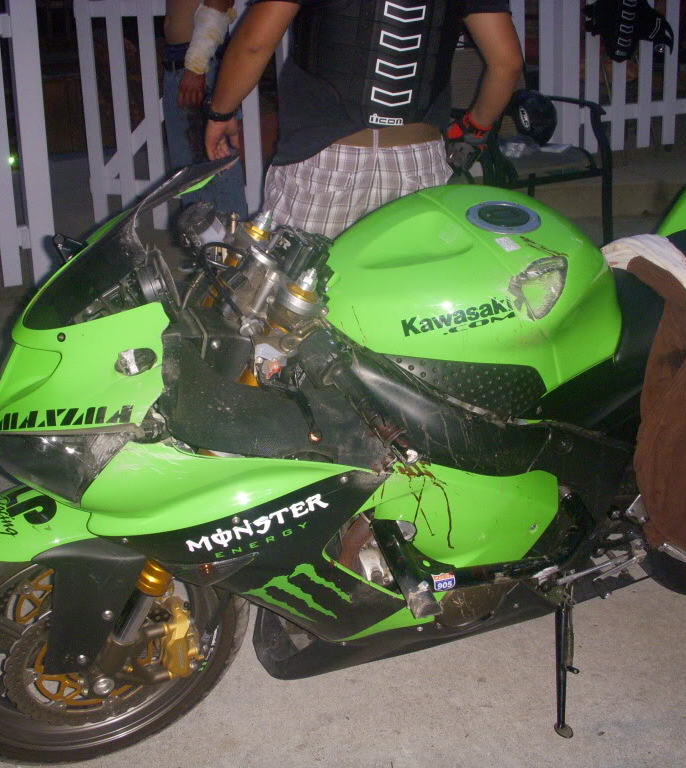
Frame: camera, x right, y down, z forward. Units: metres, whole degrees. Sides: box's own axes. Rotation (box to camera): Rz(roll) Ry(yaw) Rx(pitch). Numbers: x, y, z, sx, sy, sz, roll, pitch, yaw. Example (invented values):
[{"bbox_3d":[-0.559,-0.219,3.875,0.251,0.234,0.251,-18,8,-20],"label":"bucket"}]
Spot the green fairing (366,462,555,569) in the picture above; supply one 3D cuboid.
[{"bbox_3d":[0.198,0.212,1.842,0.360,0.230,0.070,-10,35,-20],"label":"green fairing"}]

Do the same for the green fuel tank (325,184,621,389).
[{"bbox_3d":[0.202,-0.171,1.818,0.560,0.290,0.360,-10,35,-20],"label":"green fuel tank"}]

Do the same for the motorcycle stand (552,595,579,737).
[{"bbox_3d":[0.405,0.513,2.060,0.050,0.260,0.050,4,-10,-25],"label":"motorcycle stand"}]

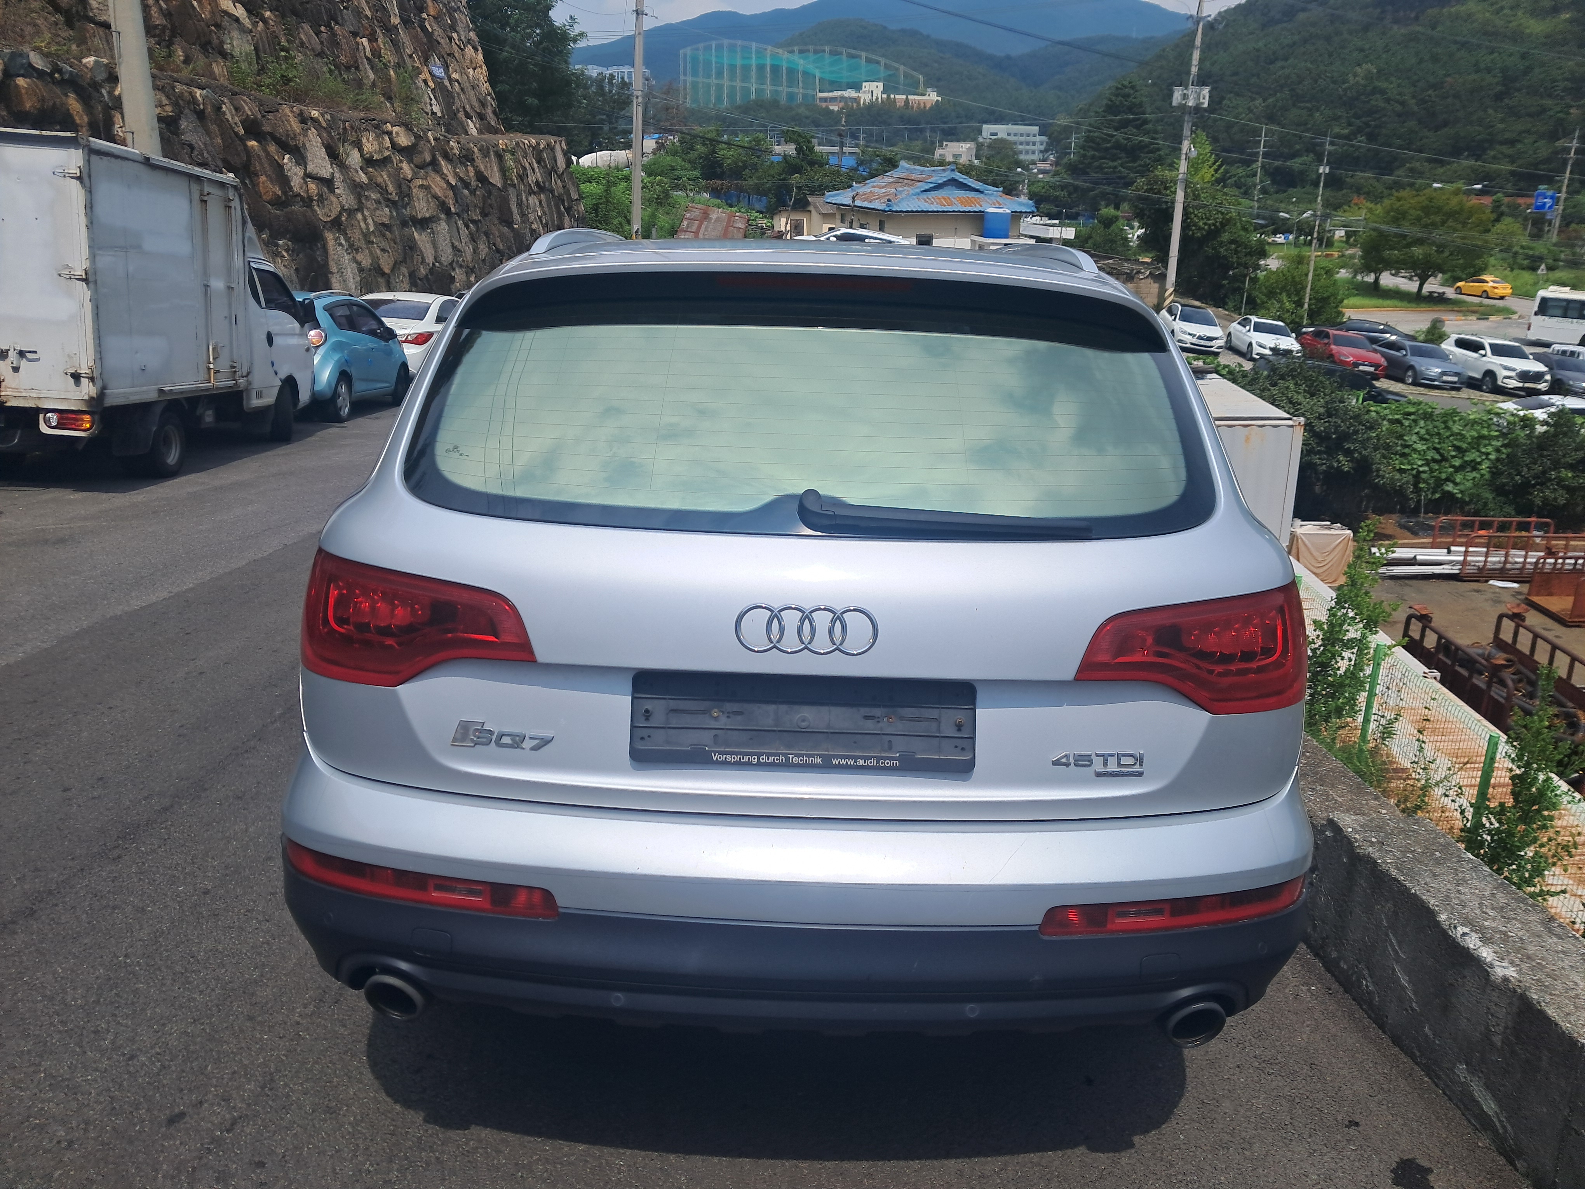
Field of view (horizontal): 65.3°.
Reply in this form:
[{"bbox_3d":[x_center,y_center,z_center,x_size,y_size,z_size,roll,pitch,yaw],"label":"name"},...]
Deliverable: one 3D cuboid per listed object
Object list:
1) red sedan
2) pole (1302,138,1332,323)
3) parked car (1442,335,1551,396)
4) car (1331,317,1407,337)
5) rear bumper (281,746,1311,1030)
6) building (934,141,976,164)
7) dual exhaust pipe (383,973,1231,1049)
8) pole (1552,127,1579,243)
[{"bbox_3d":[20.838,-9.216,46.977,1.860,1.445,4.900,3,18,0],"label":"red sedan"},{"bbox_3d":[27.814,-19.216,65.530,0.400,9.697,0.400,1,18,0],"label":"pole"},{"bbox_3d":[26.848,-8.834,47.319,1.960,1.820,4.850,2,18,-2],"label":"parked car"},{"bbox_3d":[24.573,-11.114,53.508,4.850,1.460,1.850,3,19,-1],"label":"car"},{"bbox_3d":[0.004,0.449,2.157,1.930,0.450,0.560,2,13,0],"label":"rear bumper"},{"bbox_3d":[42.147,-113.462,324.000,10.000,8.000,9.000,0,18,-5],"label":"building"},{"bbox_3d":[0.008,0.700,2.183,1.490,0.095,0.160,2,13,0],"label":"dual exhaust pipe"},{"bbox_3d":[76.985,-40.426,122.979,0.360,12.500,0.360,1,17,0],"label":"pole"}]

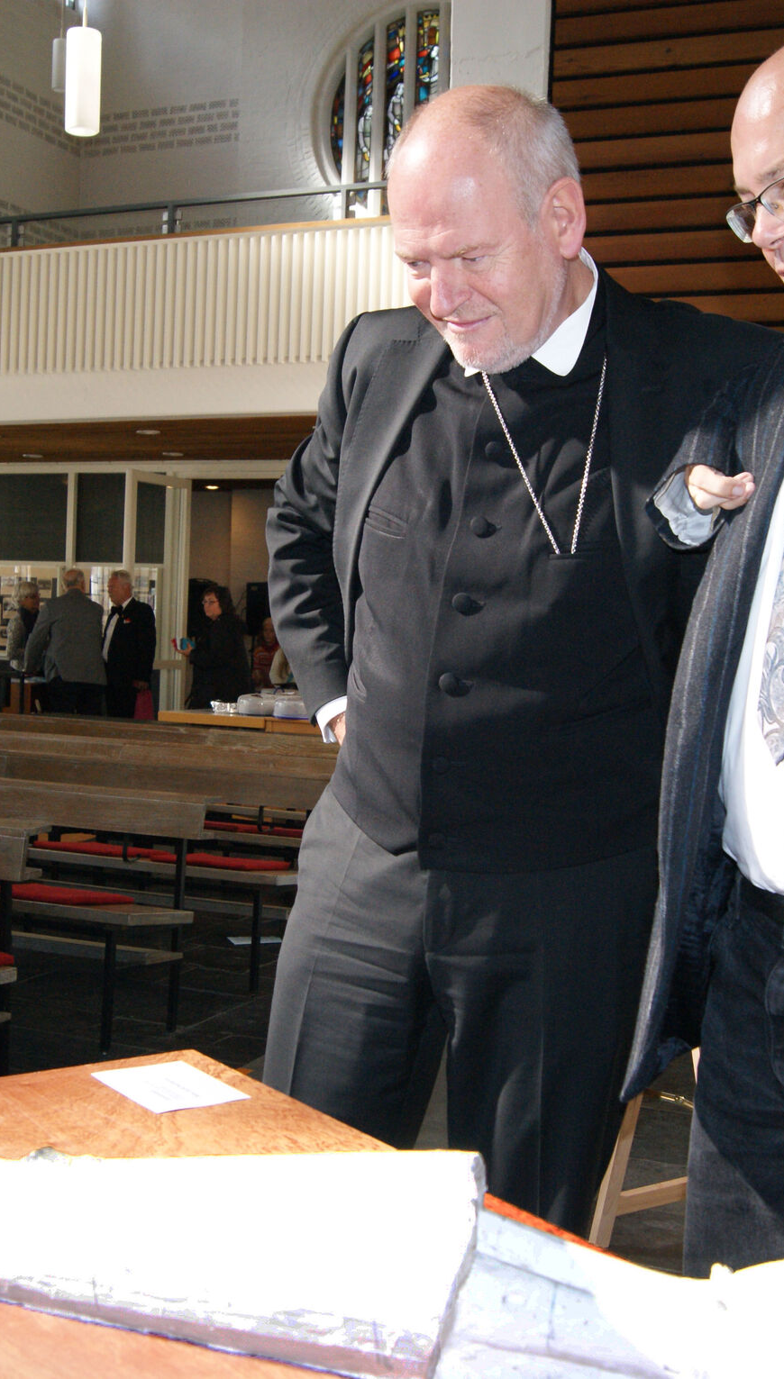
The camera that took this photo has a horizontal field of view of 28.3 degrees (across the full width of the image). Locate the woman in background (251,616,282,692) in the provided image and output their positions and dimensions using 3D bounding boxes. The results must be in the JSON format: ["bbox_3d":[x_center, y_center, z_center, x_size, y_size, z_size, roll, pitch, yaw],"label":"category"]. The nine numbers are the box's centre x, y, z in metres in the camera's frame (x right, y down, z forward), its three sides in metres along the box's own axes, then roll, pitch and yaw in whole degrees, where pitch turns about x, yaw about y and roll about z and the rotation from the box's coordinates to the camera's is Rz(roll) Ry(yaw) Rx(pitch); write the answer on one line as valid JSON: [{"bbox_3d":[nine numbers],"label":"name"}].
[{"bbox_3d":[-1.076,0.072,13.533,0.460,1.399,0.400,2,3,0],"label":"woman in background"}]

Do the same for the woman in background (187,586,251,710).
[{"bbox_3d":[-1.254,0.061,11.339,0.420,1.620,0.470,0,3,-30],"label":"woman in background"}]

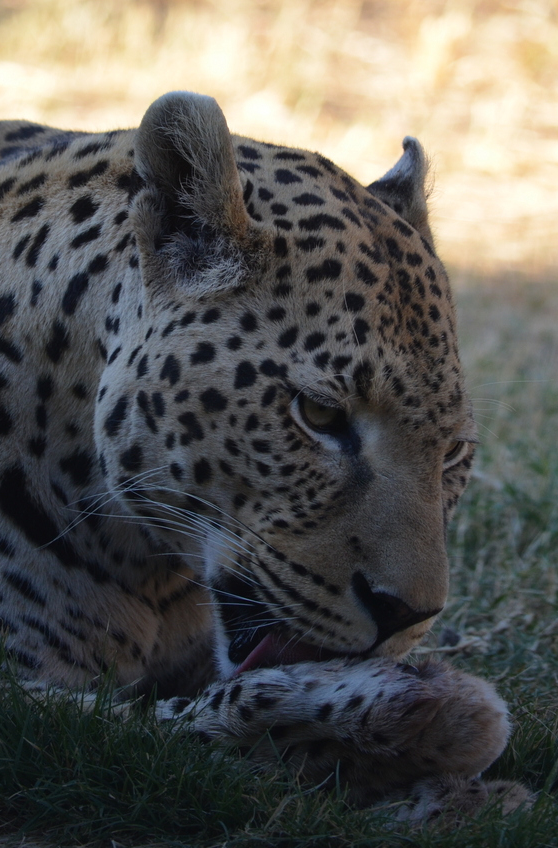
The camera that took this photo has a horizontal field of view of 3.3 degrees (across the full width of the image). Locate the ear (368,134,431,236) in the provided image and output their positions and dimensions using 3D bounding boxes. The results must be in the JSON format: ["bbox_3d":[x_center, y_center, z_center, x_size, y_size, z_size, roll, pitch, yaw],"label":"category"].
[{"bbox_3d":[0.070,-0.129,5.530,0.035,0.068,0.055,5,6,21],"label":"ear"}]

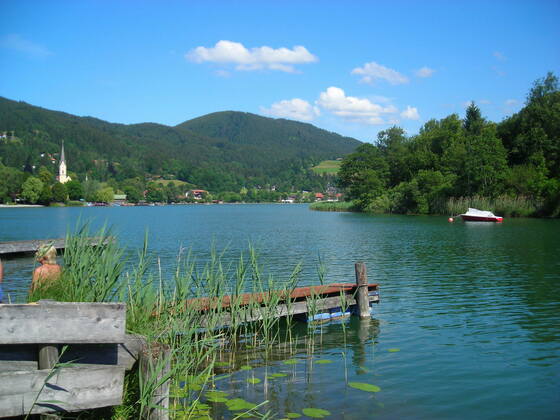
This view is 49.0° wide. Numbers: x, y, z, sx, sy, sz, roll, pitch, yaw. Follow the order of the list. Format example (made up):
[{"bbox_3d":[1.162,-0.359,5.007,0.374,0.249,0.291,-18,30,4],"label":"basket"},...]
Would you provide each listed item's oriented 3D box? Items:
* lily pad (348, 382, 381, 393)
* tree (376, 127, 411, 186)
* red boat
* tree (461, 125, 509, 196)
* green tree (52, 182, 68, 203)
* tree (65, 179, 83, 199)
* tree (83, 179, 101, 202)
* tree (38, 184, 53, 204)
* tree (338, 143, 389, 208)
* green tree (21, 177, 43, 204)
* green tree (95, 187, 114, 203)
[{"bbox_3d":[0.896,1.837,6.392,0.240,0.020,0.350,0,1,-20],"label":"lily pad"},{"bbox_3d":[23.634,-9.162,128.000,7.080,16.450,6.726,0,1,0],"label":"tree"},{"bbox_3d":[21.031,0.531,64.000,4.200,1.300,1.750,0,1,41],"label":"red boat"},{"bbox_3d":[34.100,-7.052,102.000,7.633,14.270,7.251,0,1,0],"label":"tree"},{"bbox_3d":[-160.688,-12.445,450.000,11.713,15.373,11.127,0,1,0],"label":"green tree"},{"bbox_3d":[-152.851,-14.249,455.000,13.324,18.135,12.657,0,1,0],"label":"tree"},{"bbox_3d":[-137.994,-13.909,450.000,13.177,18.302,12.518,0,1,0],"label":"tree"},{"bbox_3d":[-171.669,-11.164,450.000,10.249,15.007,9.736,0,1,0],"label":"tree"},{"bbox_3d":[16.708,-6.703,123.000,10.005,13.607,9.505,0,1,0],"label":"tree"},{"bbox_3d":[-179.897,-13.936,445.000,15.927,20.632,15.130,0,1,0],"label":"green tree"},{"bbox_3d":[-128.477,-10.981,450.000,14.641,12.445,13.909,0,1,0],"label":"green tree"}]

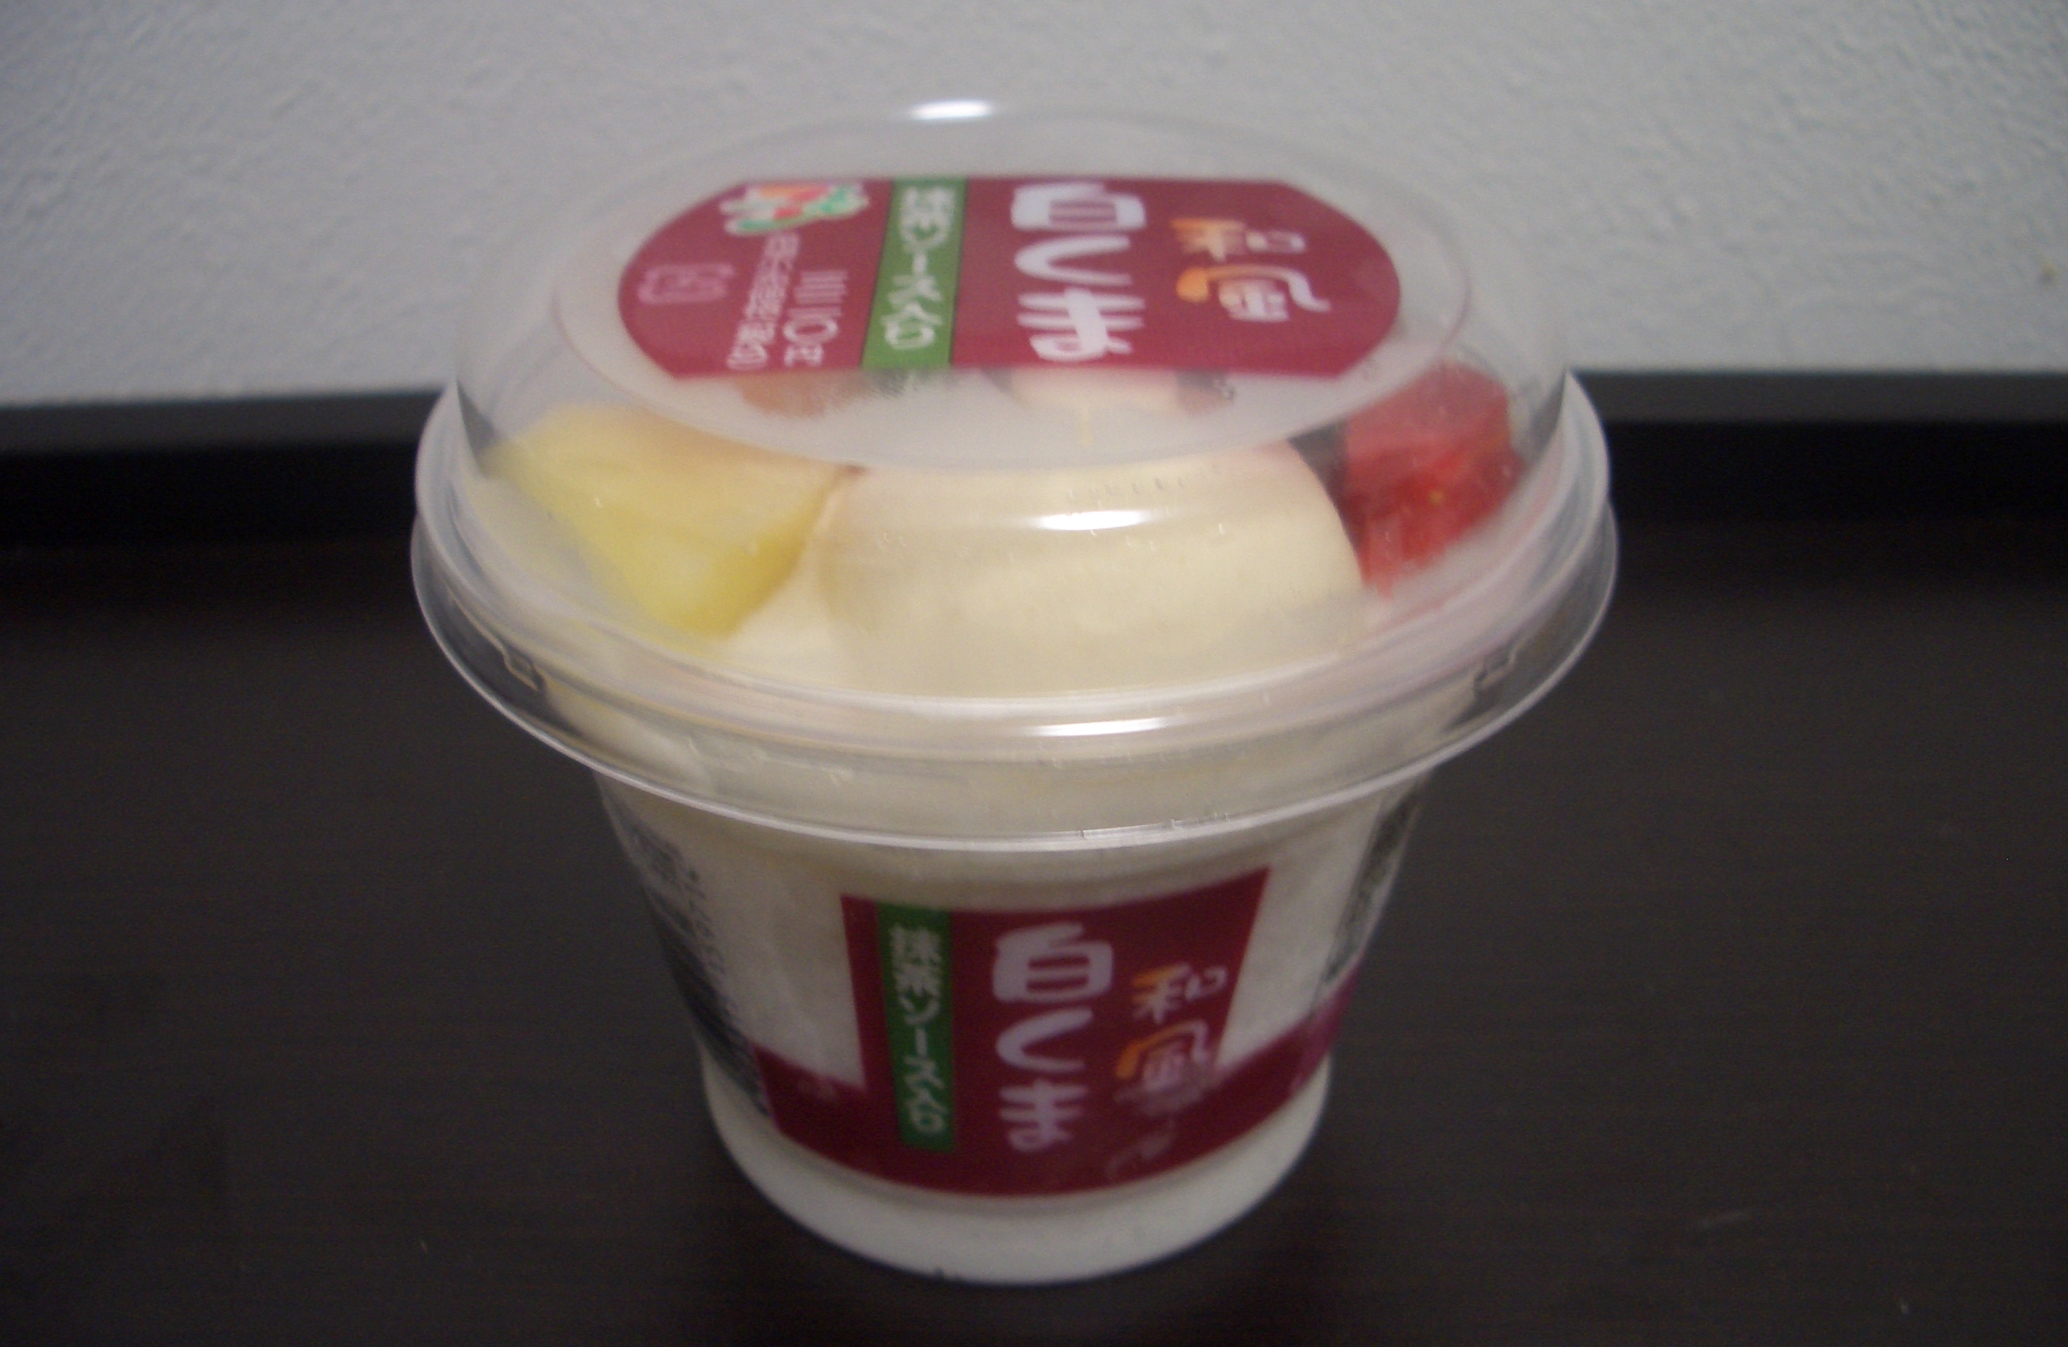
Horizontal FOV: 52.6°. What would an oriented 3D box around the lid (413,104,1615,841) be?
[{"bbox_3d":[-0.002,-0.027,0.185,0.107,0.024,0.107,-1,33,0],"label":"lid"}]

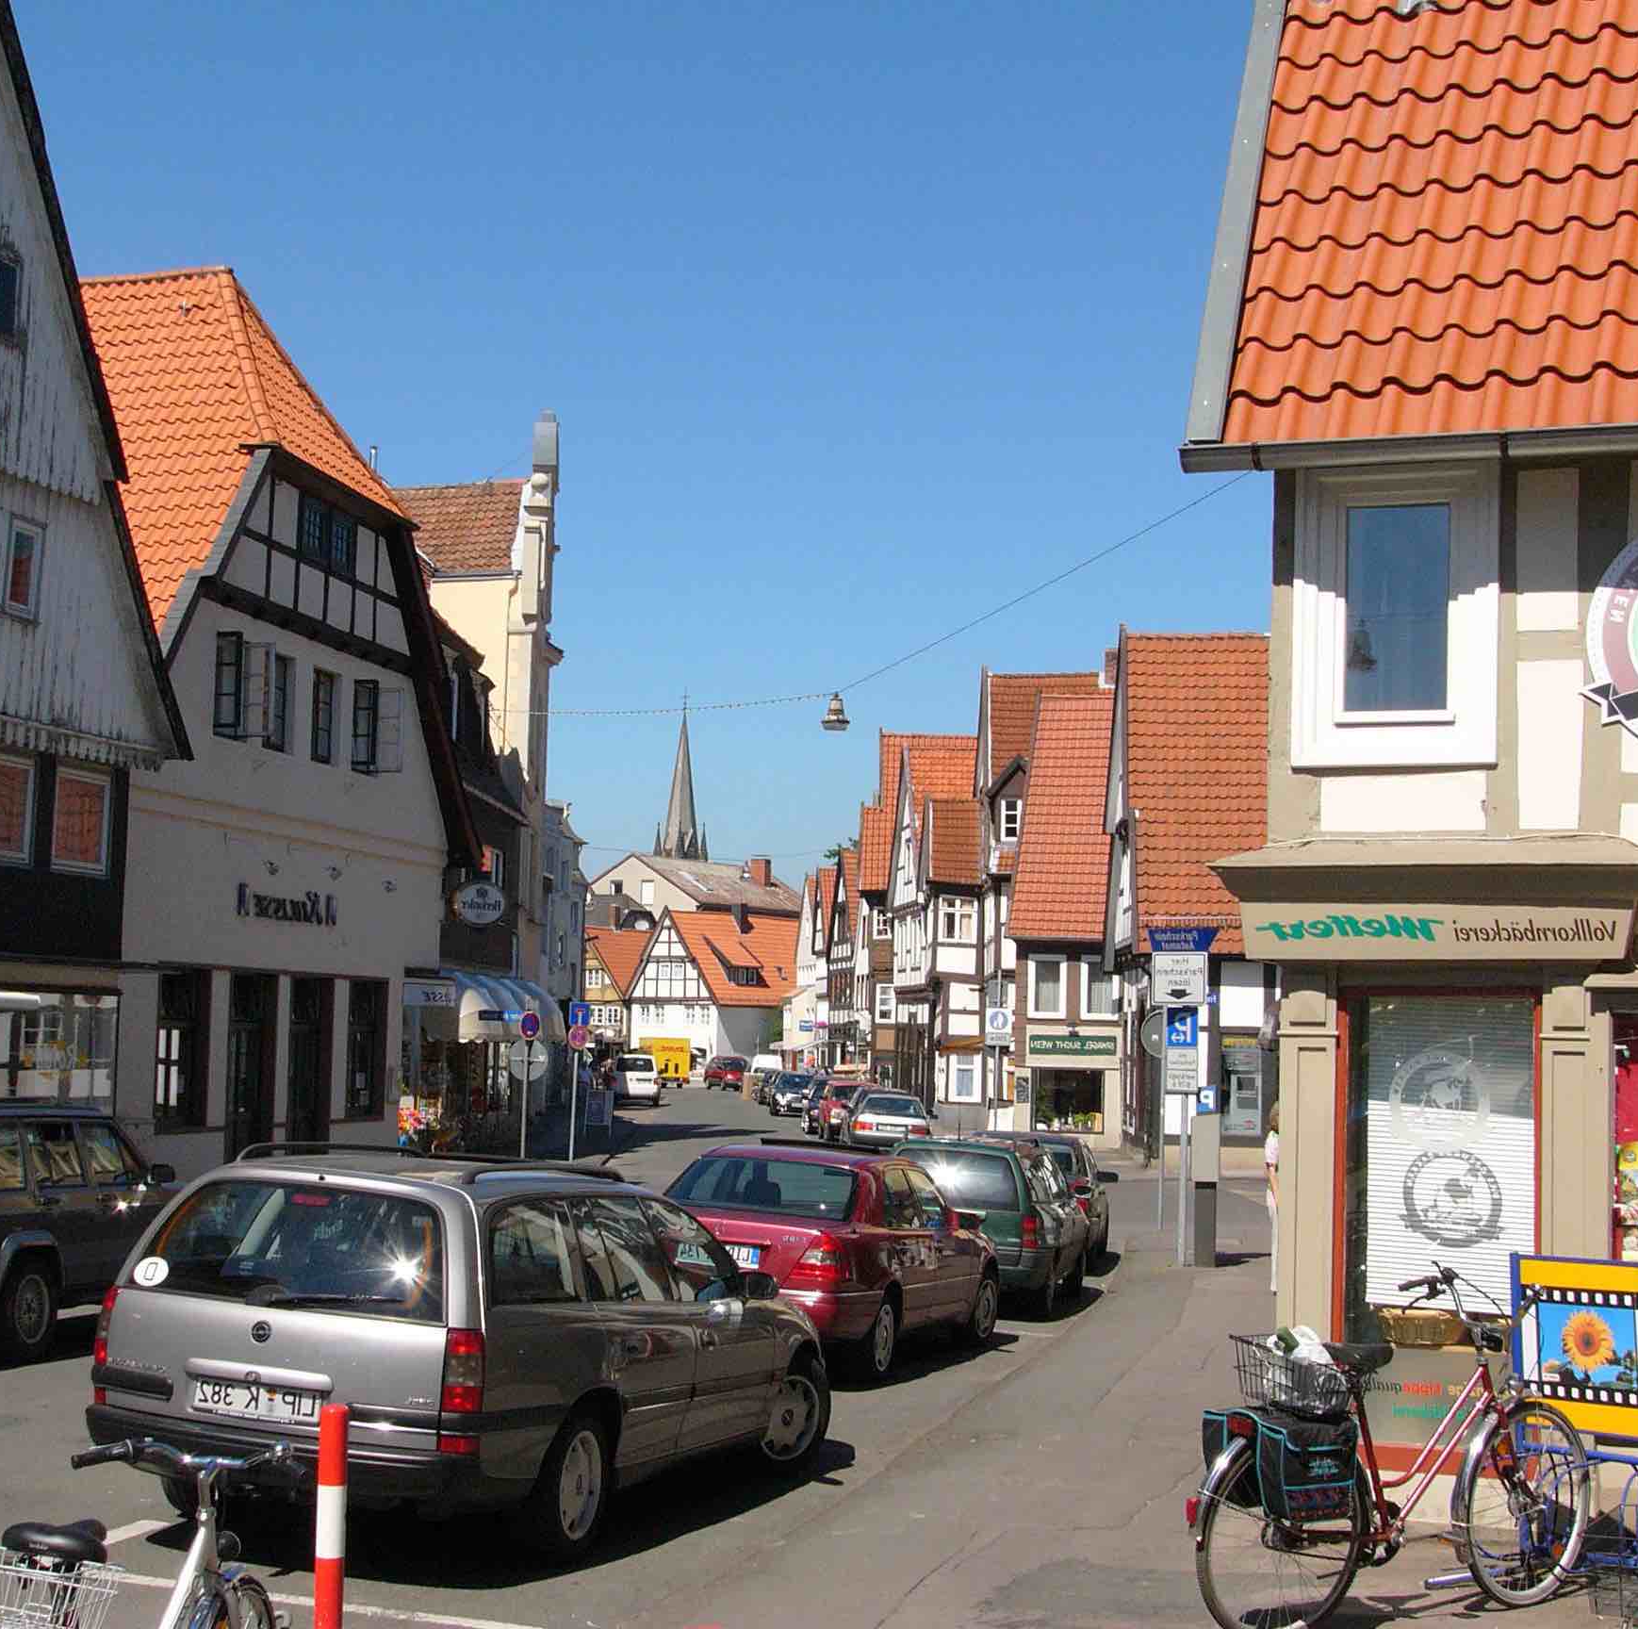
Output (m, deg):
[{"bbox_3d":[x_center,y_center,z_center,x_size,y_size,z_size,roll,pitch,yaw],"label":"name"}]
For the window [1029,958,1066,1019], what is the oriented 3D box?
[{"bbox_3d":[4.804,3.657,57.000,0.760,1.330,0.150,1,-5,8],"label":"window"}]

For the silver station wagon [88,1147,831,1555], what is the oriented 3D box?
[{"bbox_3d":[-1.299,2.257,11.862,1.770,1.520,4.740,1,-6,17],"label":"silver station wagon"}]

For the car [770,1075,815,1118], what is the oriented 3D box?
[{"bbox_3d":[-0.792,9.379,90.000,1.690,1.420,4.200,2,-5,-4],"label":"car"}]

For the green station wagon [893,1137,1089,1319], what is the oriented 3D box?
[{"bbox_3d":[1.446,3.719,24.452,1.700,1.520,4.280,1,-5,10],"label":"green station wagon"}]

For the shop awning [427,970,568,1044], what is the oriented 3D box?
[{"bbox_3d":[-5.000,3.134,43.250,0.850,1.080,6.500,1,-5,4],"label":"shop awning"}]

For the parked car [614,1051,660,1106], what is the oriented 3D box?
[{"bbox_3d":[-7.100,10.447,106.000,1.840,1.940,4.750,2,-5,-4],"label":"parked car"}]

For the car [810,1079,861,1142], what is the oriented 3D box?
[{"bbox_3d":[0.864,7.366,67.000,1.680,1.420,4.100,2,-5,-3],"label":"car"}]

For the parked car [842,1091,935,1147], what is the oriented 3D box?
[{"bbox_3d":[1.479,6.516,56.000,1.700,1.400,4.400,1,-5,2],"label":"parked car"}]

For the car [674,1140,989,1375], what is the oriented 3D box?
[{"bbox_3d":[0.033,3.010,18.457,1.720,1.430,4.490,1,-6,17],"label":"car"}]

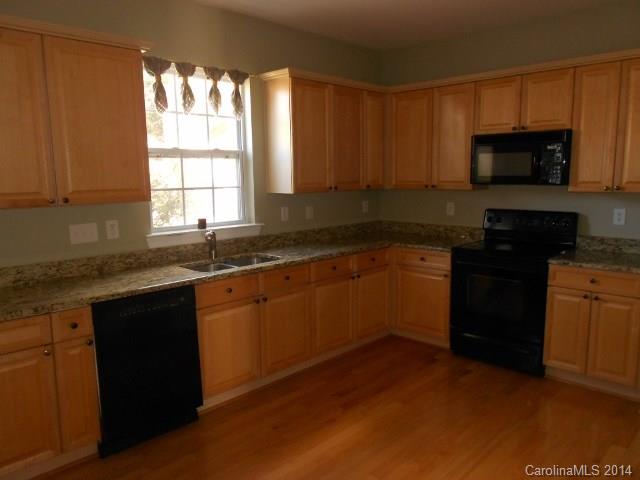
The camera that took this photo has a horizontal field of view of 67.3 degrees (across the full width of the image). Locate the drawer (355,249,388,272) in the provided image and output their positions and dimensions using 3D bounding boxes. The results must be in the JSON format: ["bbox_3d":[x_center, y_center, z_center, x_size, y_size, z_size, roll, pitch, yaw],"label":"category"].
[{"bbox_3d":[0.297,0.153,4.302,0.420,0.162,0.406,7,11,44],"label":"drawer"}]

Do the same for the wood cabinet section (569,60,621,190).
[{"bbox_3d":[2.071,-0.812,3.543,0.293,0.897,0.330,7,10,44],"label":"wood cabinet section"}]

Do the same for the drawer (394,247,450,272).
[{"bbox_3d":[1.052,0.150,4.350,0.523,0.154,0.474,7,11,44],"label":"drawer"}]

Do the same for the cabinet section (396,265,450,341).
[{"bbox_3d":[1.108,0.511,4.436,0.568,0.600,0.605,7,10,44],"label":"cabinet section"}]

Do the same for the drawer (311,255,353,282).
[{"bbox_3d":[-0.057,0.215,4.008,0.474,0.155,0.488,7,11,44],"label":"drawer"}]

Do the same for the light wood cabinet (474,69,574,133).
[{"bbox_3d":[1.687,-1.077,3.870,0.763,0.460,0.345,7,11,44],"label":"light wood cabinet"}]

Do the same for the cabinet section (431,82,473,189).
[{"bbox_3d":[1.276,-0.904,4.315,0.402,0.897,0.330,7,10,44],"label":"cabinet section"}]

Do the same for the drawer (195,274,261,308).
[{"bbox_3d":[-0.732,0.309,3.266,0.420,0.162,0.495,7,11,44],"label":"drawer"}]

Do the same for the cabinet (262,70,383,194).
[{"bbox_3d":[0.134,-0.924,4.396,0.355,0.937,1.400,7,11,44],"label":"cabinet"}]

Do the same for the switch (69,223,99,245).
[{"bbox_3d":[-1.459,-0.040,2.971,0.165,0.113,0.012,-8,11,-44],"label":"switch"}]

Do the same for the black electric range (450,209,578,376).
[{"bbox_3d":[1.575,0.381,3.963,0.760,1.190,0.645,7,11,44],"label":"black electric range"}]

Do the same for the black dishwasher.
[{"bbox_3d":[-1.177,0.710,2.986,0.605,0.867,0.611,7,11,44],"label":"black dishwasher"}]

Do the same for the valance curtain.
[{"bbox_3d":[-0.861,-1.081,3.500,0.080,0.357,0.895,7,11,44],"label":"valance curtain"}]

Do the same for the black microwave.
[{"bbox_3d":[1.679,-0.654,3.915,0.763,0.401,0.385,7,11,44],"label":"black microwave"}]

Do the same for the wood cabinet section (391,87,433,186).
[{"bbox_3d":[0.964,-0.940,4.618,0.470,0.897,0.330,7,10,44],"label":"wood cabinet section"}]

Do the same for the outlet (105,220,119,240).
[{"bbox_3d":[-1.361,-0.063,3.166,0.018,0.119,0.076,7,11,44],"label":"outlet"}]

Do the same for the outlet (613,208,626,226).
[{"bbox_3d":[2.269,-0.175,3.644,0.076,0.120,0.018,7,11,44],"label":"outlet"}]

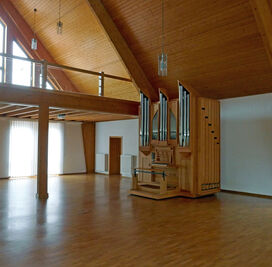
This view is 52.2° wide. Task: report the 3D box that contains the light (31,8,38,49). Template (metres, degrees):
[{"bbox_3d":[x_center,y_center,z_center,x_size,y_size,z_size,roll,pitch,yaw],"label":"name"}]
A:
[{"bbox_3d":[-4.451,-4.547,12.237,0.245,1.785,0.245,2,-2,-42],"label":"light"}]

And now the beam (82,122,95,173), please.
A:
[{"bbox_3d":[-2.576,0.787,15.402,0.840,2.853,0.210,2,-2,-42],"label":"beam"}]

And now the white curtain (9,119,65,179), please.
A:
[{"bbox_3d":[-4.802,0.771,13.545,2.643,2.678,0.105,2,-2,-42],"label":"white curtain"}]

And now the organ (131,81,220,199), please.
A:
[{"bbox_3d":[1.155,0.154,9.889,2.818,3.815,2.573,2,-2,-42],"label":"organ"}]

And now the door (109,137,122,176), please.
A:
[{"bbox_3d":[-1.055,1.177,14.452,0.105,2.030,1.085,2,-2,-42],"label":"door"}]

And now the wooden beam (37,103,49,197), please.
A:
[{"bbox_3d":[-2.860,0.582,8.543,0.228,2.835,0.227,2,-2,-42],"label":"wooden beam"}]

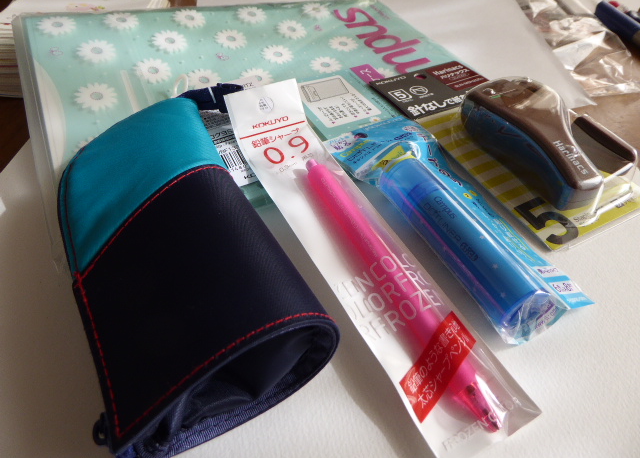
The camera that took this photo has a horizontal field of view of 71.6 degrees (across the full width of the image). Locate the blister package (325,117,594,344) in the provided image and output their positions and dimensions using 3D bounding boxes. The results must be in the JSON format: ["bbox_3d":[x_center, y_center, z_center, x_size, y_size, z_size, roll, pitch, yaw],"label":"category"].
[{"bbox_3d":[0.076,-0.017,0.234,0.066,0.026,0.148,-18,54,-26],"label":"blister package"}]

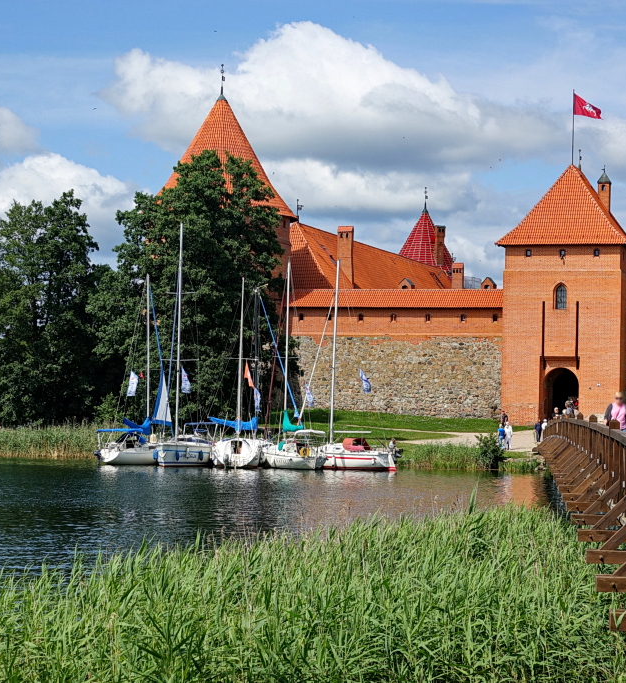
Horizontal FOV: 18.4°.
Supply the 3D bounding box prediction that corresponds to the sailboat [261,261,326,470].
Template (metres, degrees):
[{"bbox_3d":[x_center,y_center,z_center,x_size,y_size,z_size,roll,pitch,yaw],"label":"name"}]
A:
[{"bbox_3d":[-1.046,1.211,106.500,2.650,11.400,7.700,2,-2,-22],"label":"sailboat"}]

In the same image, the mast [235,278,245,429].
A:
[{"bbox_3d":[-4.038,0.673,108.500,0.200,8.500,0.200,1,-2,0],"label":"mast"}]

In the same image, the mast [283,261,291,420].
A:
[{"bbox_3d":[-1.439,0.066,110.000,0.200,9.400,0.200,1,-1,0],"label":"mast"}]

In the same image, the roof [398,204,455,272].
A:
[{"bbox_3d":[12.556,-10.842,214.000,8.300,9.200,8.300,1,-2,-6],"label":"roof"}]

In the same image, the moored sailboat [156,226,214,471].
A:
[{"bbox_3d":[-7.207,0.112,108.500,3.100,13.600,9.300,1,-2,10],"label":"moored sailboat"}]

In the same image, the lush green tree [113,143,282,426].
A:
[{"bbox_3d":[-8.018,-3.534,132.000,12.000,19.000,11.500,1,-1,0],"label":"lush green tree"}]

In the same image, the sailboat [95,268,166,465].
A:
[{"bbox_3d":[-9.697,1.573,107.500,2.600,10.700,7.500,0,-2,27],"label":"sailboat"}]

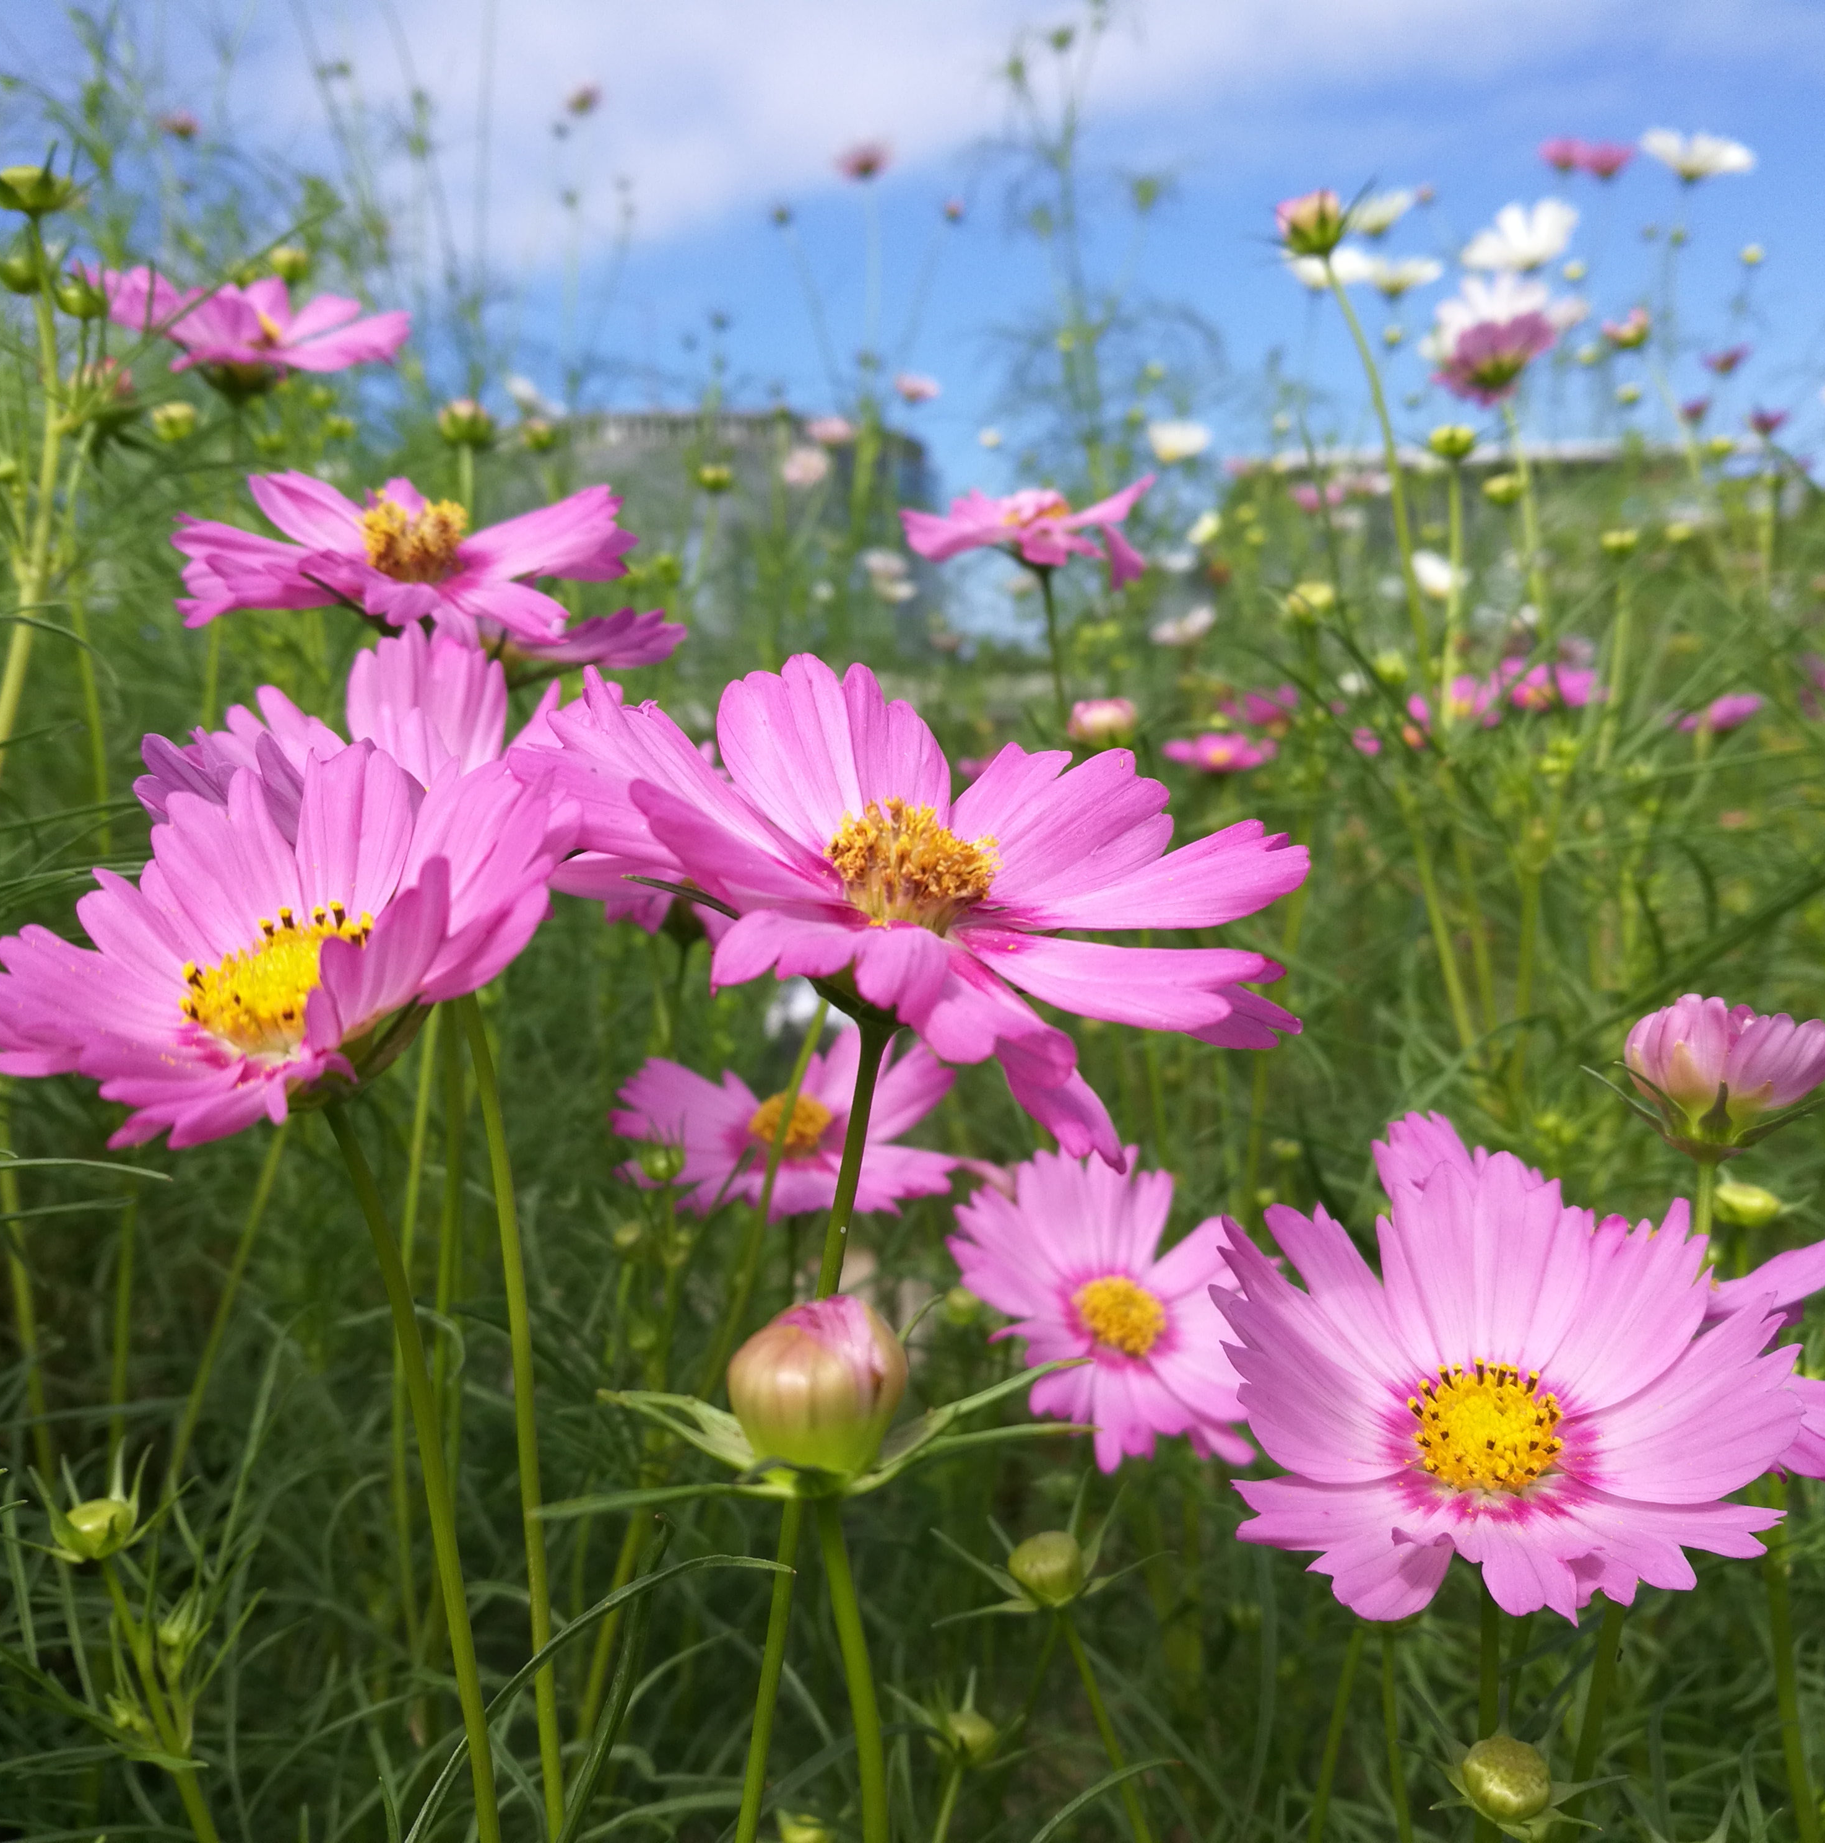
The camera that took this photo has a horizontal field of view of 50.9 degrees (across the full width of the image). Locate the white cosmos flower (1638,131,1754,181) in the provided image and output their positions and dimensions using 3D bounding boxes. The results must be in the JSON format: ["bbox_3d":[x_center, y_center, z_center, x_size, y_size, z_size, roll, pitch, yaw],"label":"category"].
[{"bbox_3d":[0.451,-0.440,1.100,0.064,0.025,0.062,9,9,19],"label":"white cosmos flower"}]

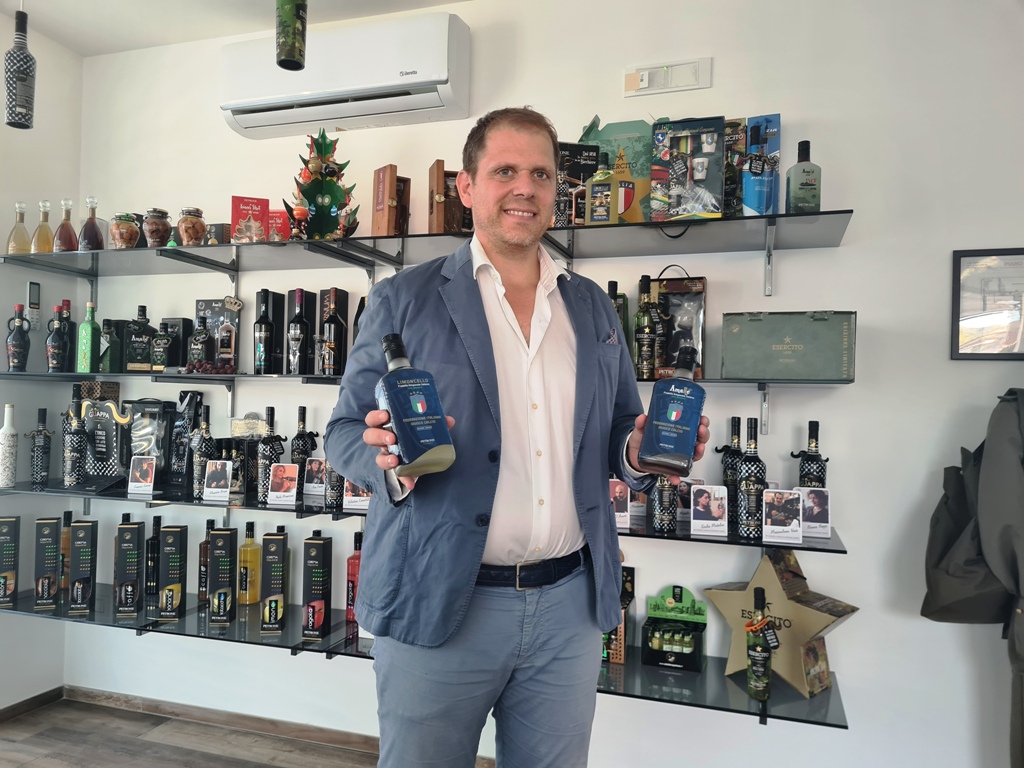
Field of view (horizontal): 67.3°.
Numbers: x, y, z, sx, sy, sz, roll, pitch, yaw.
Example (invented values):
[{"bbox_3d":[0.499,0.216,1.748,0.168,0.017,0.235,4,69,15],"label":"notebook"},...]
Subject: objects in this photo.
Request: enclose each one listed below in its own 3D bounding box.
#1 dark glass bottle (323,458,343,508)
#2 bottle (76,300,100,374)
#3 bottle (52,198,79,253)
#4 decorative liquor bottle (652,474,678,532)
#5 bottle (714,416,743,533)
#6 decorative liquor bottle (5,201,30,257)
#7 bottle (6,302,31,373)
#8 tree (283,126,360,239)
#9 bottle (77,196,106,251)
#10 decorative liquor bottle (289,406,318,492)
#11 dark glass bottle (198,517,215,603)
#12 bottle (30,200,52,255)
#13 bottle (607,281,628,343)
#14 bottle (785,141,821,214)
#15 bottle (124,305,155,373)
[{"bbox_3d":[-0.554,0.234,2.444,0.075,0.312,0.075,1,-1,18],"label":"dark glass bottle"},{"bbox_3d":[-1.520,-0.165,2.764,0.057,0.254,0.055,1,-1,11],"label":"bottle"},{"bbox_3d":[-1.621,-0.561,2.794,0.083,0.224,0.083,1,-1,18],"label":"bottle"},{"bbox_3d":[0.429,0.248,2.137,0.075,0.312,0.075,1,-1,11],"label":"decorative liquor bottle"},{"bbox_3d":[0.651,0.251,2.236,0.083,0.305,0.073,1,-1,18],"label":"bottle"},{"bbox_3d":[-1.779,-0.554,2.776,0.071,0.207,0.071,1,-1,-4],"label":"decorative liquor bottle"},{"bbox_3d":[-1.809,-0.162,2.821,0.071,0.257,0.066,2,-1,-22],"label":"bottle"},{"bbox_3d":[-0.622,-0.637,2.522,0.242,0.398,0.235,1,-1,2],"label":"tree"},{"bbox_3d":[-1.508,-0.559,2.757,0.087,0.227,0.087,1,-1,18],"label":"bottle"},{"bbox_3d":[-0.712,0.232,2.601,0.079,0.310,0.076,1,-1,15],"label":"decorative liquor bottle"},{"bbox_3d":[-1.125,0.655,2.873,0.058,0.299,0.058,1,-1,18],"label":"dark glass bottle"},{"bbox_3d":[-1.639,-0.544,2.690,0.070,0.201,0.070,1,-1,18],"label":"bottle"},{"bbox_3d":[0.284,-0.151,2.145,0.062,0.282,0.062,1,-1,7],"label":"bottle"},{"bbox_3d":[0.738,-0.516,1.945,0.078,0.196,0.050,1,-1,4],"label":"bottle"},{"bbox_3d":[-1.302,-0.158,2.706,0.110,0.241,0.055,1,-1,14],"label":"bottle"}]

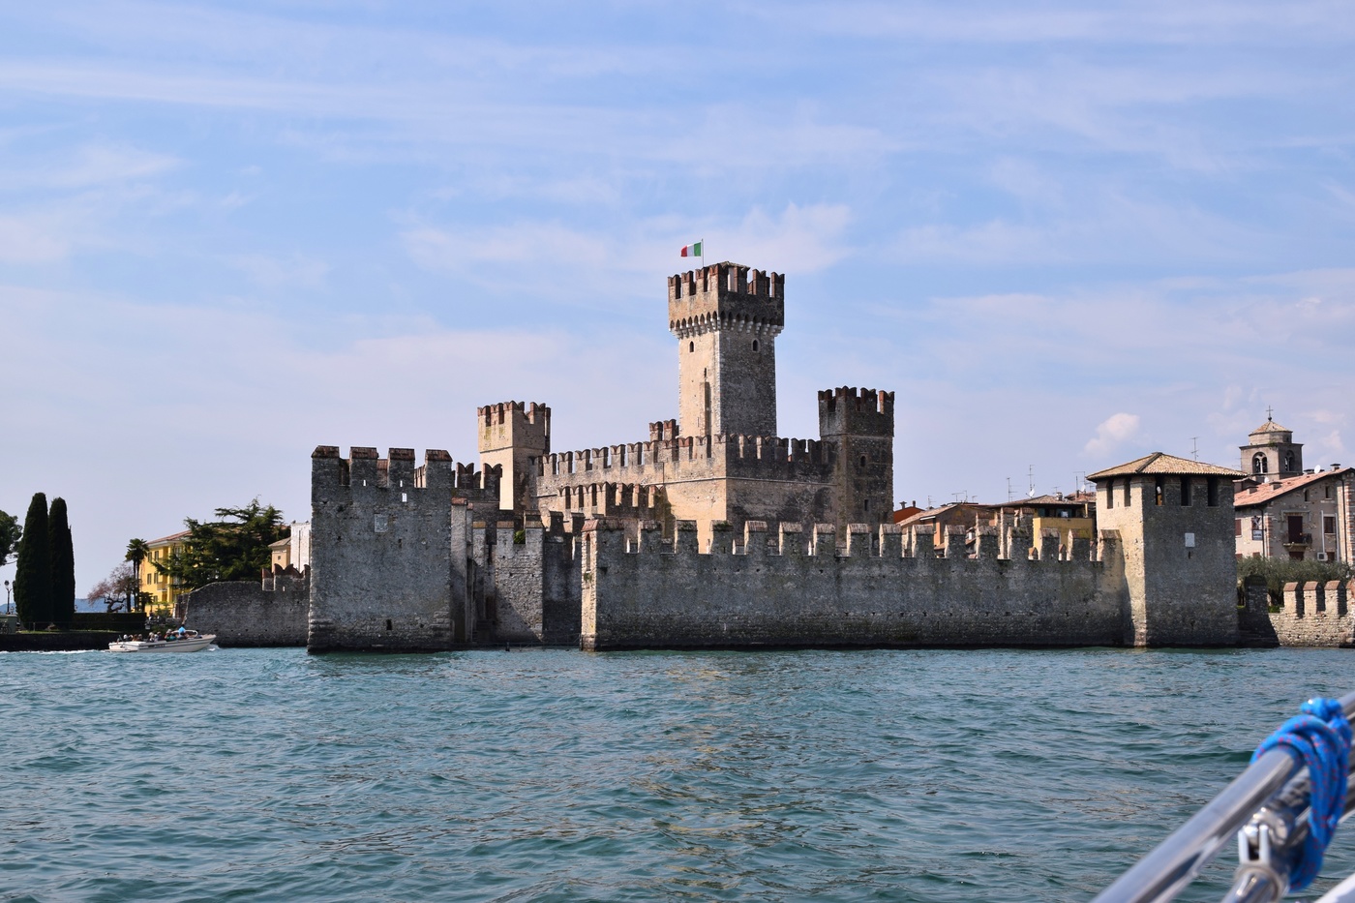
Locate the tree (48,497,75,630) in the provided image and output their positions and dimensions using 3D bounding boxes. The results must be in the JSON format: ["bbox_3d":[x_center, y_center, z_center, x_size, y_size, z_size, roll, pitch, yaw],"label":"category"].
[{"bbox_3d":[-49.096,8.967,144.000,2.240,10.720,2.240,2,-5,-19],"label":"tree"}]

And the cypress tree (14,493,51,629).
[{"bbox_3d":[-51.395,8.798,144.000,3.040,10.970,3.040,2,-5,-20],"label":"cypress tree"}]

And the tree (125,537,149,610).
[{"bbox_3d":[-50.312,12.135,168.000,2.260,8.160,2.260,2,-5,-17],"label":"tree"}]

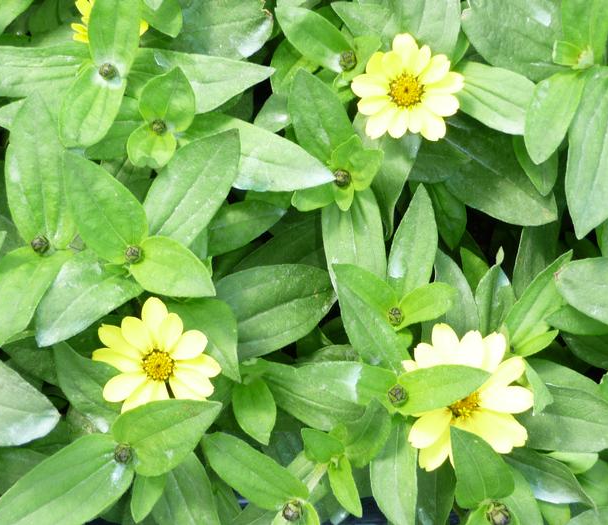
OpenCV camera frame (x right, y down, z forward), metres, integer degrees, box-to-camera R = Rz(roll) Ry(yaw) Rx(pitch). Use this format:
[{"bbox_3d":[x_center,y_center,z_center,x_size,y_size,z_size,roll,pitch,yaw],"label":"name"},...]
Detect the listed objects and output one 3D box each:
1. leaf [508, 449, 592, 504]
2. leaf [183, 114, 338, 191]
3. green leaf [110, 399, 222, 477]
[{"bbox_3d":[0.101,0.090,0.606,0.043,0.011,0.017,28,75,3],"label":"leaf"},{"bbox_3d":[-0.022,-0.048,0.646,0.079,0.012,0.029,18,71,15],"label":"leaf"},{"bbox_3d":[-0.052,0.064,0.566,0.045,0.012,0.026,-24,70,-11],"label":"green leaf"}]

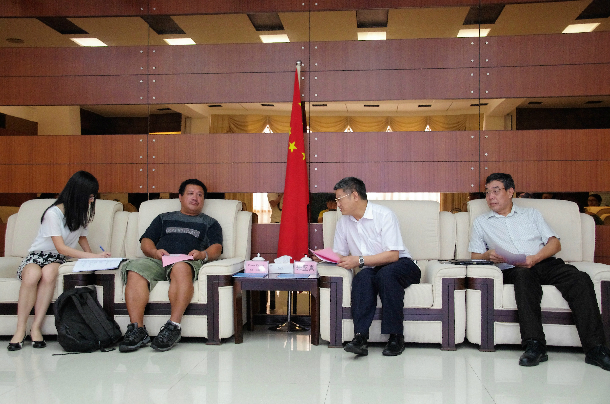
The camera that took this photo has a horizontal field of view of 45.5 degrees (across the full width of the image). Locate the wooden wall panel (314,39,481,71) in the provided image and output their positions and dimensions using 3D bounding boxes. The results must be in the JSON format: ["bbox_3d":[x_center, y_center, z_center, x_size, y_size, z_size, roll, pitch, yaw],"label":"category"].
[{"bbox_3d":[0.699,-1.156,5.715,1.322,0.235,0.030,0,-1,6],"label":"wooden wall panel"}]

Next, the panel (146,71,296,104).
[{"bbox_3d":[-0.603,-0.891,5.698,1.289,0.239,0.030,0,0,7],"label":"panel"}]

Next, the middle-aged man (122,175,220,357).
[{"bbox_3d":[-0.908,0.397,5.083,0.610,1.130,0.820,0,0,7],"label":"middle-aged man"}]

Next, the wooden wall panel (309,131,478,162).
[{"bbox_3d":[0.698,-0.432,5.707,1.320,0.239,0.030,0,-1,6],"label":"wooden wall panel"}]

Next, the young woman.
[{"bbox_3d":[-1.745,0.377,5.080,0.620,1.170,0.640,0,0,-30],"label":"young woman"}]

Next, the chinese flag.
[{"bbox_3d":[-0.100,-0.165,5.592,0.244,1.723,0.204,0,-1,6],"label":"chinese flag"}]

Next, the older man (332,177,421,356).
[{"bbox_3d":[0.483,0.400,4.882,0.539,1.146,0.692,0,-1,24],"label":"older man"}]

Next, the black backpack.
[{"bbox_3d":[-1.447,0.782,4.860,0.320,0.390,0.250,-11,-11,-38],"label":"black backpack"}]

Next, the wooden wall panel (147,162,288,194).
[{"bbox_3d":[-0.603,-0.186,5.698,1.289,0.234,0.030,0,0,7],"label":"wooden wall panel"}]

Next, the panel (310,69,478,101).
[{"bbox_3d":[0.699,-0.919,5.712,1.322,0.238,0.030,0,-1,6],"label":"panel"}]

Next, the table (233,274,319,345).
[{"bbox_3d":[-0.158,0.739,5.136,0.578,0.445,0.560,0,0,7],"label":"table"}]

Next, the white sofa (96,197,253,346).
[{"bbox_3d":[-0.917,0.474,5.358,0.986,0.975,0.820,0,0,7],"label":"white sofa"}]

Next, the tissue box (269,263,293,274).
[{"bbox_3d":[-0.166,0.493,5.413,0.181,0.074,0.112,0,-1,6],"label":"tissue box"}]

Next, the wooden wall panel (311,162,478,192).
[{"bbox_3d":[0.675,-0.186,5.545,1.285,0.233,0.030,0,0,7],"label":"wooden wall panel"}]

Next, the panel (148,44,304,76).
[{"bbox_3d":[-0.619,-1.155,5.861,1.321,0.234,0.030,0,-1,6],"label":"panel"}]

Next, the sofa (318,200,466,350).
[{"bbox_3d":[0.617,0.481,5.205,0.957,0.993,0.865,0,-1,6],"label":"sofa"}]

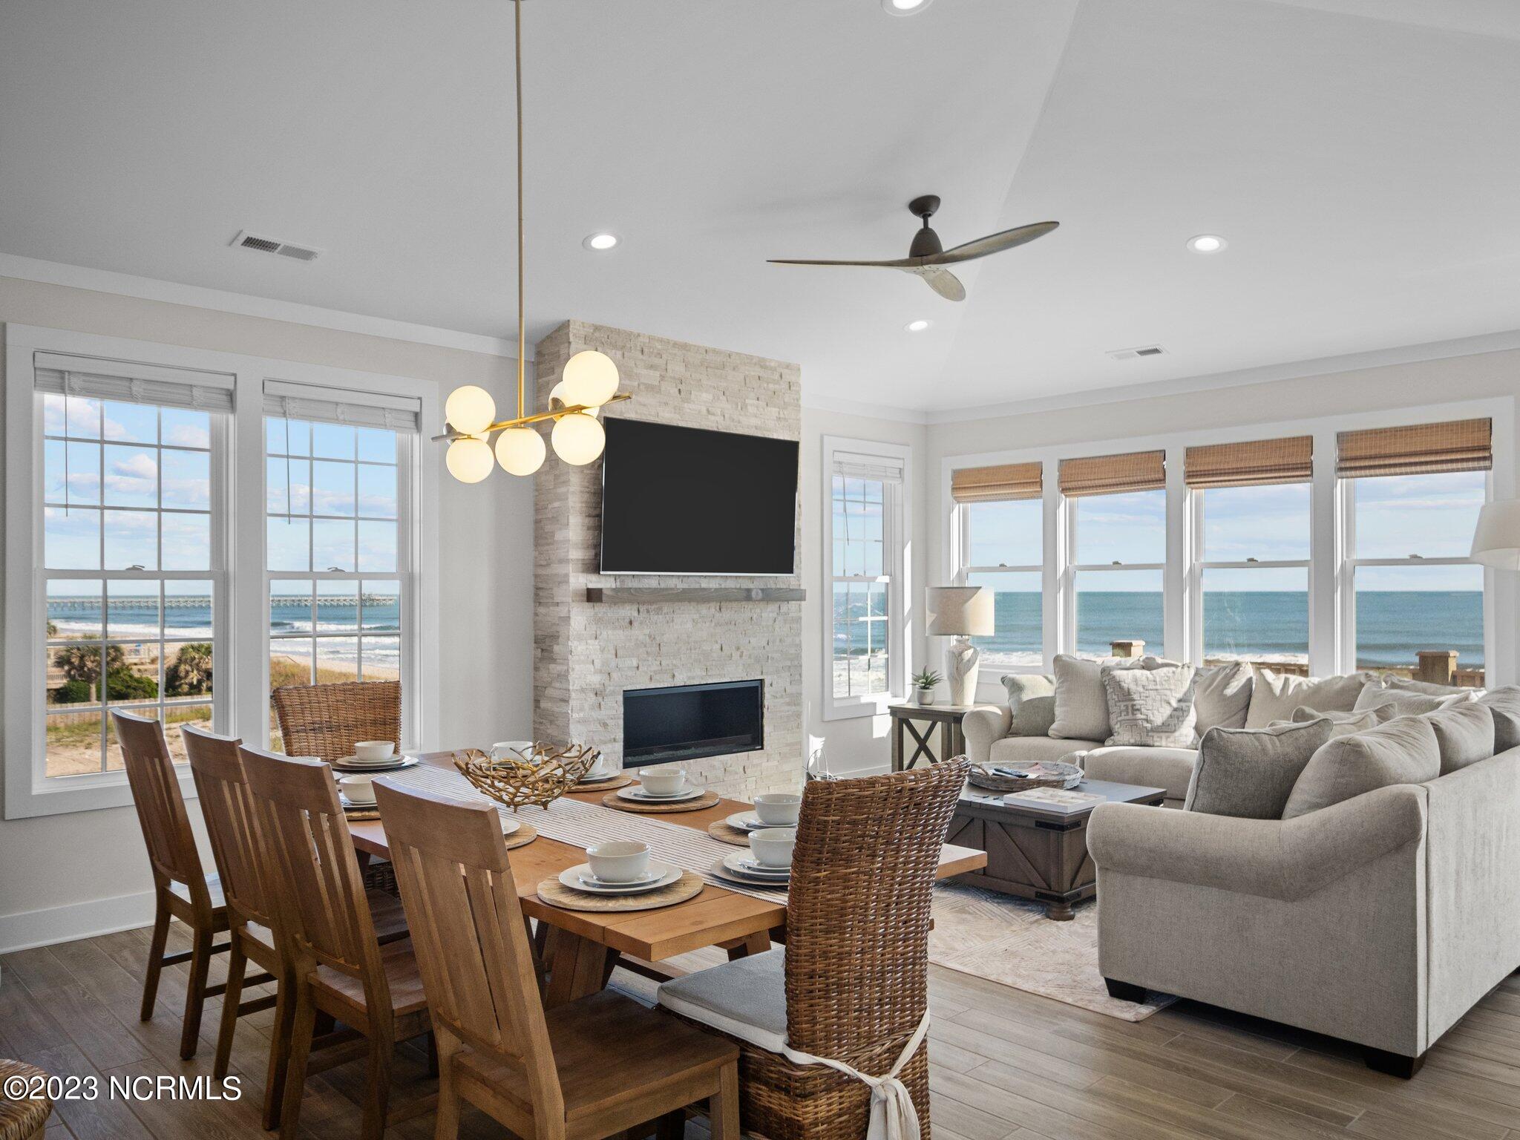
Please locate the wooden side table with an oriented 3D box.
[{"bbox_3d":[1.321,1.236,7.769,0.711,0.610,0.557,1,-1,-44],"label":"wooden side table"}]

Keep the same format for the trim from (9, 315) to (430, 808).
[{"bbox_3d":[-2.295,0.014,5.129,1.860,1.945,0.070,1,-1,-44],"label":"trim"}]

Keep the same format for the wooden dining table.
[{"bbox_3d":[-0.686,1.093,3.389,1.080,0.760,2.530,1,-1,-44],"label":"wooden dining table"}]

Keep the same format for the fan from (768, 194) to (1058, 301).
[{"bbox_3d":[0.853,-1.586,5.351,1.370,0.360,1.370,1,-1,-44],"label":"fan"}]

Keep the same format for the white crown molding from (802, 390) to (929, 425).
[{"bbox_3d":[0.683,-1.141,7.948,1.610,0.100,0.047,1,-1,-44],"label":"white crown molding"}]

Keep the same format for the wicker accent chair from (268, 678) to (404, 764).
[{"bbox_3d":[-1.467,0.968,4.263,0.500,1.040,0.570,1,-1,-44],"label":"wicker accent chair"}]

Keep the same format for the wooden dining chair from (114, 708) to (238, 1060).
[{"bbox_3d":[-1.759,0.967,3.717,0.560,1.025,0.480,1,-1,-44],"label":"wooden dining chair"}]

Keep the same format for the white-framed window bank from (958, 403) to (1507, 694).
[{"bbox_3d":[2.639,-0.037,7.161,0.150,1.643,3.624,1,-1,-44],"label":"white-framed window bank"}]

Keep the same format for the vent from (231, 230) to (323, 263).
[{"bbox_3d":[-2.005,-1.346,4.761,0.350,0.025,0.148,1,-15,-44],"label":"vent"}]

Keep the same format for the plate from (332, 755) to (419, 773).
[{"bbox_3d":[-1.431,0.711,4.219,0.326,0.028,0.326,0,-1,0],"label":"plate"}]

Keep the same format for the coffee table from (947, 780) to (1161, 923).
[{"bbox_3d":[1.303,1.262,5.329,0.850,0.460,0.830,1,-1,-44],"label":"coffee table"}]

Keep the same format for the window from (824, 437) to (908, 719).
[{"bbox_3d":[0.764,0.059,8.119,0.950,1.950,0.090,1,-1,-44],"label":"window"}]

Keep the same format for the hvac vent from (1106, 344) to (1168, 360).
[{"bbox_3d":[2.288,-1.322,6.939,0.335,0.030,0.140,-1,-16,46],"label":"hvac vent"}]

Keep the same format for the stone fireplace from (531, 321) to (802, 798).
[{"bbox_3d":[-0.468,0.113,6.636,1.735,2.820,0.370,1,-1,-44],"label":"stone fireplace"}]

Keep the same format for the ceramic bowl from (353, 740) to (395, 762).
[{"bbox_3d":[-1.413,0.667,4.190,0.139,0.062,0.139,0,-1,0],"label":"ceramic bowl"}]

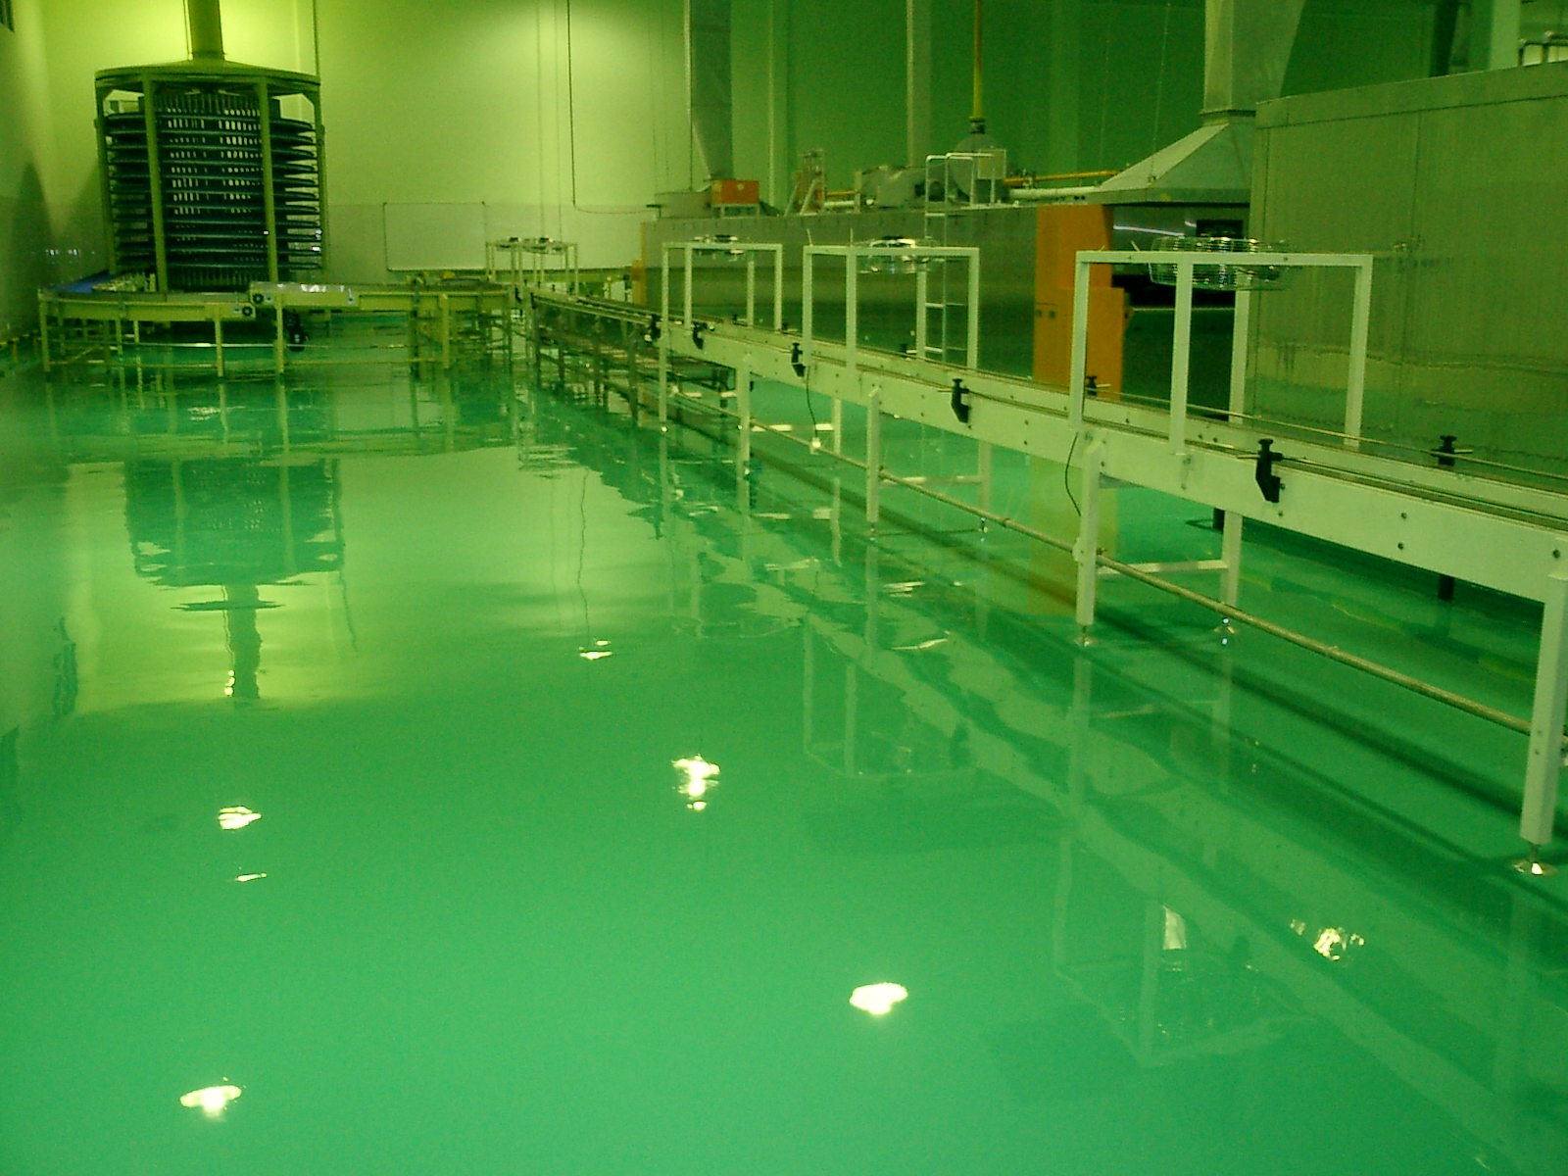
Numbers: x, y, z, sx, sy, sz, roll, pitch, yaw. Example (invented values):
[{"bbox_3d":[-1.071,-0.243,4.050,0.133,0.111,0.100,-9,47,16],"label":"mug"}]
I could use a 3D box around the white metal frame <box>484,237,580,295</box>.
[{"bbox_3d":[-3.201,-4.045,20.485,0.639,0.660,3.607,-3,12,-16],"label":"white metal frame"}]

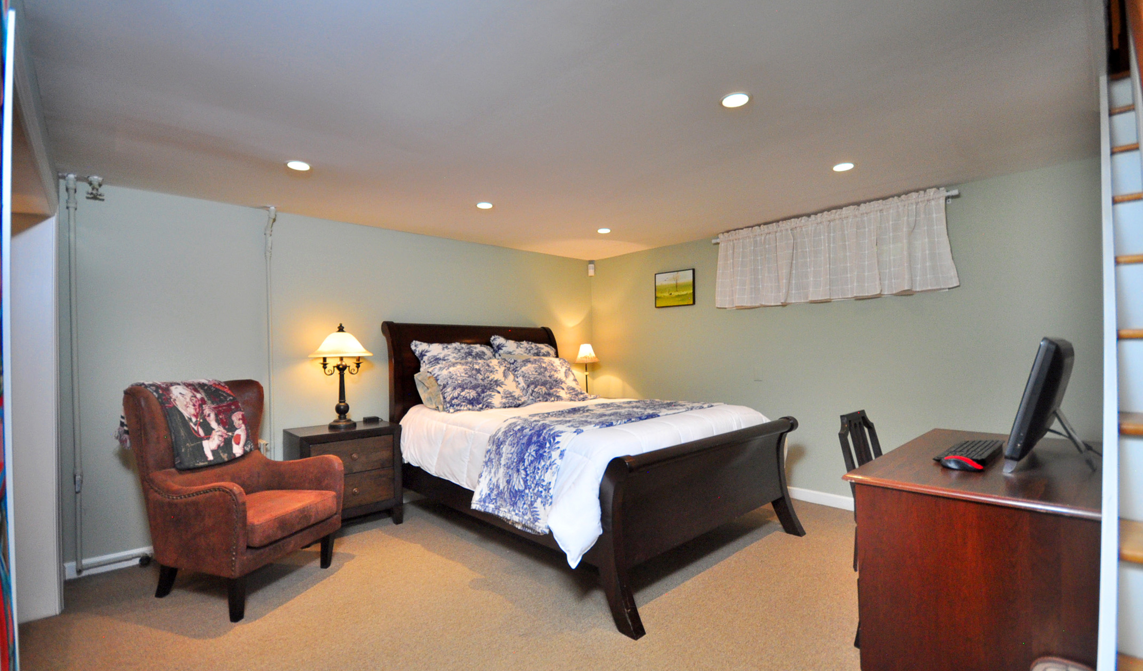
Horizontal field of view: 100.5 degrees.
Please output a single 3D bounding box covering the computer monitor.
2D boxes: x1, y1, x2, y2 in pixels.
[{"bbox_3d":[1.687,0.228,1.670,0.500,0.450,0.220,0,0,-42],"label":"computer monitor"}]

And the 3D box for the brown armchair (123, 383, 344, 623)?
[{"bbox_3d":[-1.701,0.754,2.488,0.730,1.040,0.700,-1,0,20],"label":"brown armchair"}]

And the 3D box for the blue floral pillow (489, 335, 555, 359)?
[{"bbox_3d":[-0.403,0.282,4.127,0.680,0.480,0.180,0,-15,-42],"label":"blue floral pillow"}]

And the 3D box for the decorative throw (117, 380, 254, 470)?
[{"bbox_3d":[-1.942,0.437,2.453,0.320,0.420,0.460,-1,0,20],"label":"decorative throw"}]

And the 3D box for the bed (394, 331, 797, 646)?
[{"bbox_3d":[0.023,0.577,3.282,1.580,1.360,2.320,0,0,-43],"label":"bed"}]

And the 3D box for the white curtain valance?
[{"bbox_3d":[1.740,-0.564,3.399,0.100,0.620,1.600,0,0,-42],"label":"white curtain valance"}]

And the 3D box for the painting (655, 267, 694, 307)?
[{"bbox_3d":[0.930,-0.419,4.329,0.030,0.330,0.430,0,0,-42],"label":"painting"}]

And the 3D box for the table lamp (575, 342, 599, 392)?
[{"bbox_3d":[0.152,0.337,4.572,0.300,0.520,0.300,-1,0,0],"label":"table lamp"}]

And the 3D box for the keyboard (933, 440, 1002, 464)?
[{"bbox_3d":[1.516,0.443,1.802,0.460,0.025,0.140,0,0,-42],"label":"keyboard"}]

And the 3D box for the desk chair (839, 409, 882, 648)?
[{"bbox_3d":[1.397,0.768,1.892,0.450,0.930,0.480,0,0,-42],"label":"desk chair"}]

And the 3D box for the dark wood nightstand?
[{"bbox_3d":[-1.505,0.942,3.151,0.610,0.667,0.360,0,0,-42],"label":"dark wood nightstand"}]

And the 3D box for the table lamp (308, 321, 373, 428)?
[{"bbox_3d":[-1.526,0.265,3.157,0.390,0.690,0.390,0,0,-42],"label":"table lamp"}]

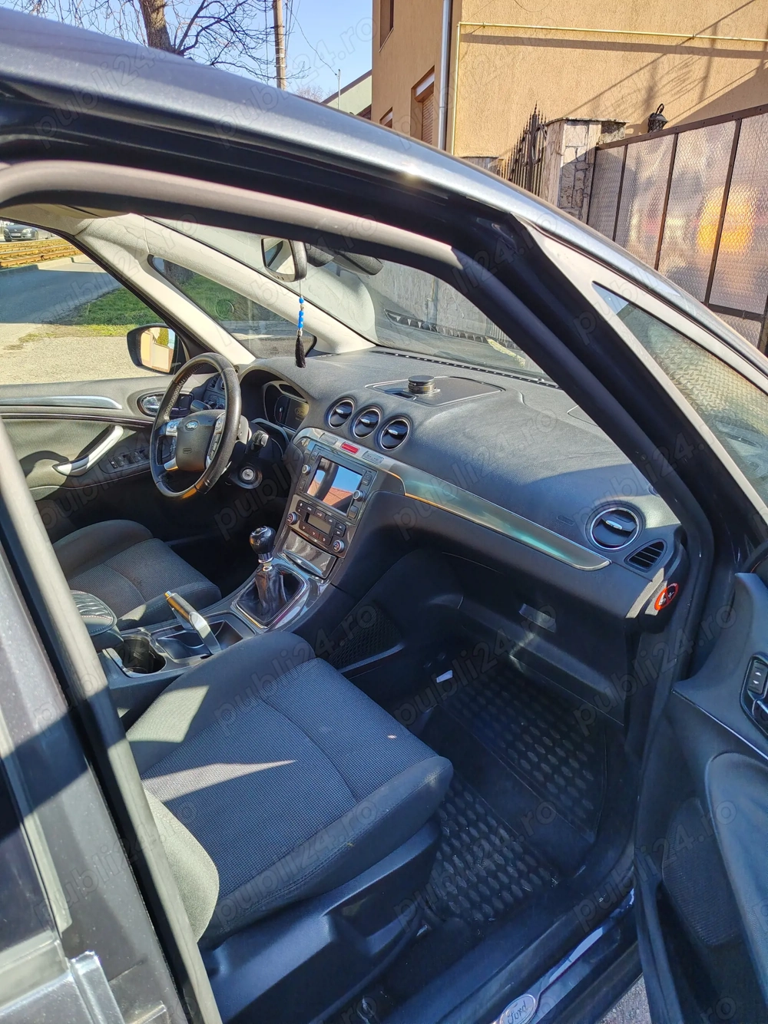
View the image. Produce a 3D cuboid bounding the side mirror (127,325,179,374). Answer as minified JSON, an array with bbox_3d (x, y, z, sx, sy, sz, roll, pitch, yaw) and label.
[{"bbox_3d":[-0.691,-0.488,2.165,0.220,0.155,0.115,17,27,34],"label":"side mirror"}]

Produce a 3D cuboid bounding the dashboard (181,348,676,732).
[{"bbox_3d":[0.114,-0.086,1.675,0.590,0.500,1.460,-16,27,-35],"label":"dashboard"}]

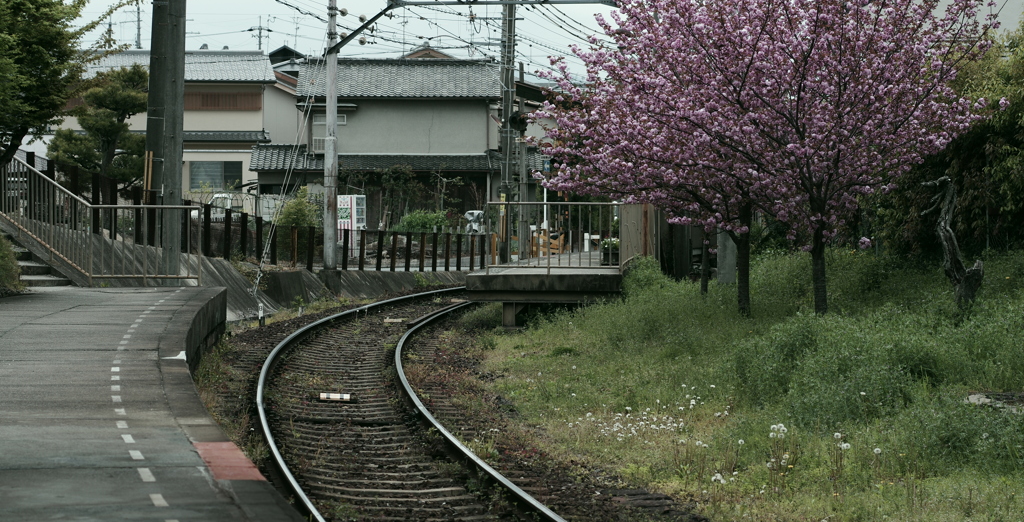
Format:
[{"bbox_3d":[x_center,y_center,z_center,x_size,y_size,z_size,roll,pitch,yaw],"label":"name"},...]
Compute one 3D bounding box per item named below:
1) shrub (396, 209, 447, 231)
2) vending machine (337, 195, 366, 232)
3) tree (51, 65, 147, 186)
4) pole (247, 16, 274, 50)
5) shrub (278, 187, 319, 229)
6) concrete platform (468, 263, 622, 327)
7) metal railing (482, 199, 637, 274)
[{"bbox_3d":[-2.610,-1.098,85.000,1.500,0.820,1.100,0,1,0],"label":"shrub"},{"bbox_3d":[-4.632,-0.987,86.000,0.580,1.830,0.850,1,1,23],"label":"vending machine"},{"bbox_3d":[-9.366,-2.567,68.000,2.500,3.850,2.400,0,1,0],"label":"tree"},{"bbox_3d":[-19.871,-13.182,235.146,1.900,12.200,0.600,0,1,-5],"label":"pole"},{"bbox_3d":[-5.575,-0.955,78.000,1.100,2.000,1.100,0,1,0],"label":"shrub"},{"bbox_3d":[0.905,0.521,47.987,2.350,0.820,8.000,0,1,6],"label":"concrete platform"},{"bbox_3d":[0.651,-0.329,44.600,2.100,1.070,0.100,0,1,-4],"label":"metal railing"}]

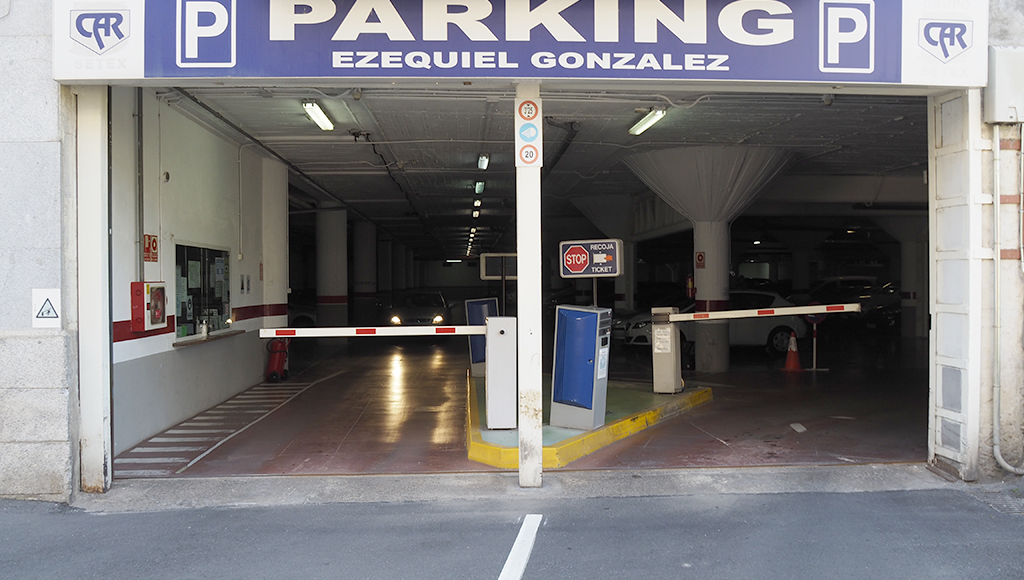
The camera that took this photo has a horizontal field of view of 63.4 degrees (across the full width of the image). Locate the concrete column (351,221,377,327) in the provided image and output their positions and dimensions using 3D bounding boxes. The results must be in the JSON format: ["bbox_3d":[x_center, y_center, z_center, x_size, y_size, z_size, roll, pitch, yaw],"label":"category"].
[{"bbox_3d":[-4.980,-0.439,28.200,0.750,3.550,0.720,0,1,-3],"label":"concrete column"}]

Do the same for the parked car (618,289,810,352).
[{"bbox_3d":[4.390,0.708,18.170,4.080,1.445,1.710,0,1,-10],"label":"parked car"}]

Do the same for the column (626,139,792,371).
[{"bbox_3d":[3.600,-0.457,15.100,3.100,3.850,3.100,0,1,-3],"label":"column"}]

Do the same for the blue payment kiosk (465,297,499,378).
[{"bbox_3d":[-0.444,0.736,12.900,0.530,1.190,0.330,0,1,-3],"label":"blue payment kiosk"}]

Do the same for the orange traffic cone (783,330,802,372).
[{"bbox_3d":[5.020,1.109,14.900,0.400,0.710,0.400,0,1,-3],"label":"orange traffic cone"}]

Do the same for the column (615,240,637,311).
[{"bbox_3d":[3.070,0.009,22.300,0.600,2.750,0.600,0,1,-3],"label":"column"}]

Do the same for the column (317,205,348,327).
[{"bbox_3d":[-4.710,-0.423,21.700,0.820,3.750,0.820,0,1,-3],"label":"column"}]

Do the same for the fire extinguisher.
[{"bbox_3d":[-3.790,1.101,13.500,0.320,0.810,0.320,0,1,19],"label":"fire extinguisher"}]

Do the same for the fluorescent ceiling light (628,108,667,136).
[{"bbox_3d":[1.840,-2.286,11.250,0.150,0.110,1.420,0,1,-3],"label":"fluorescent ceiling light"}]

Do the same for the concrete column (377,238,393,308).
[{"bbox_3d":[-5.486,-0.499,35.500,0.740,3.650,0.740,0,1,-3],"label":"concrete column"}]

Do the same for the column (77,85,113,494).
[{"bbox_3d":[-3.290,-0.015,6.550,0.190,3.200,0.180,0,1,-3],"label":"column"}]

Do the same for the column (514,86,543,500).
[{"bbox_3d":[0.141,-0.029,6.680,0.190,3.220,0.190,0,1,-3],"label":"column"}]

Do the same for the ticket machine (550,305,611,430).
[{"bbox_3d":[0.690,0.773,8.290,0.550,1.190,0.330,0,1,31],"label":"ticket machine"}]

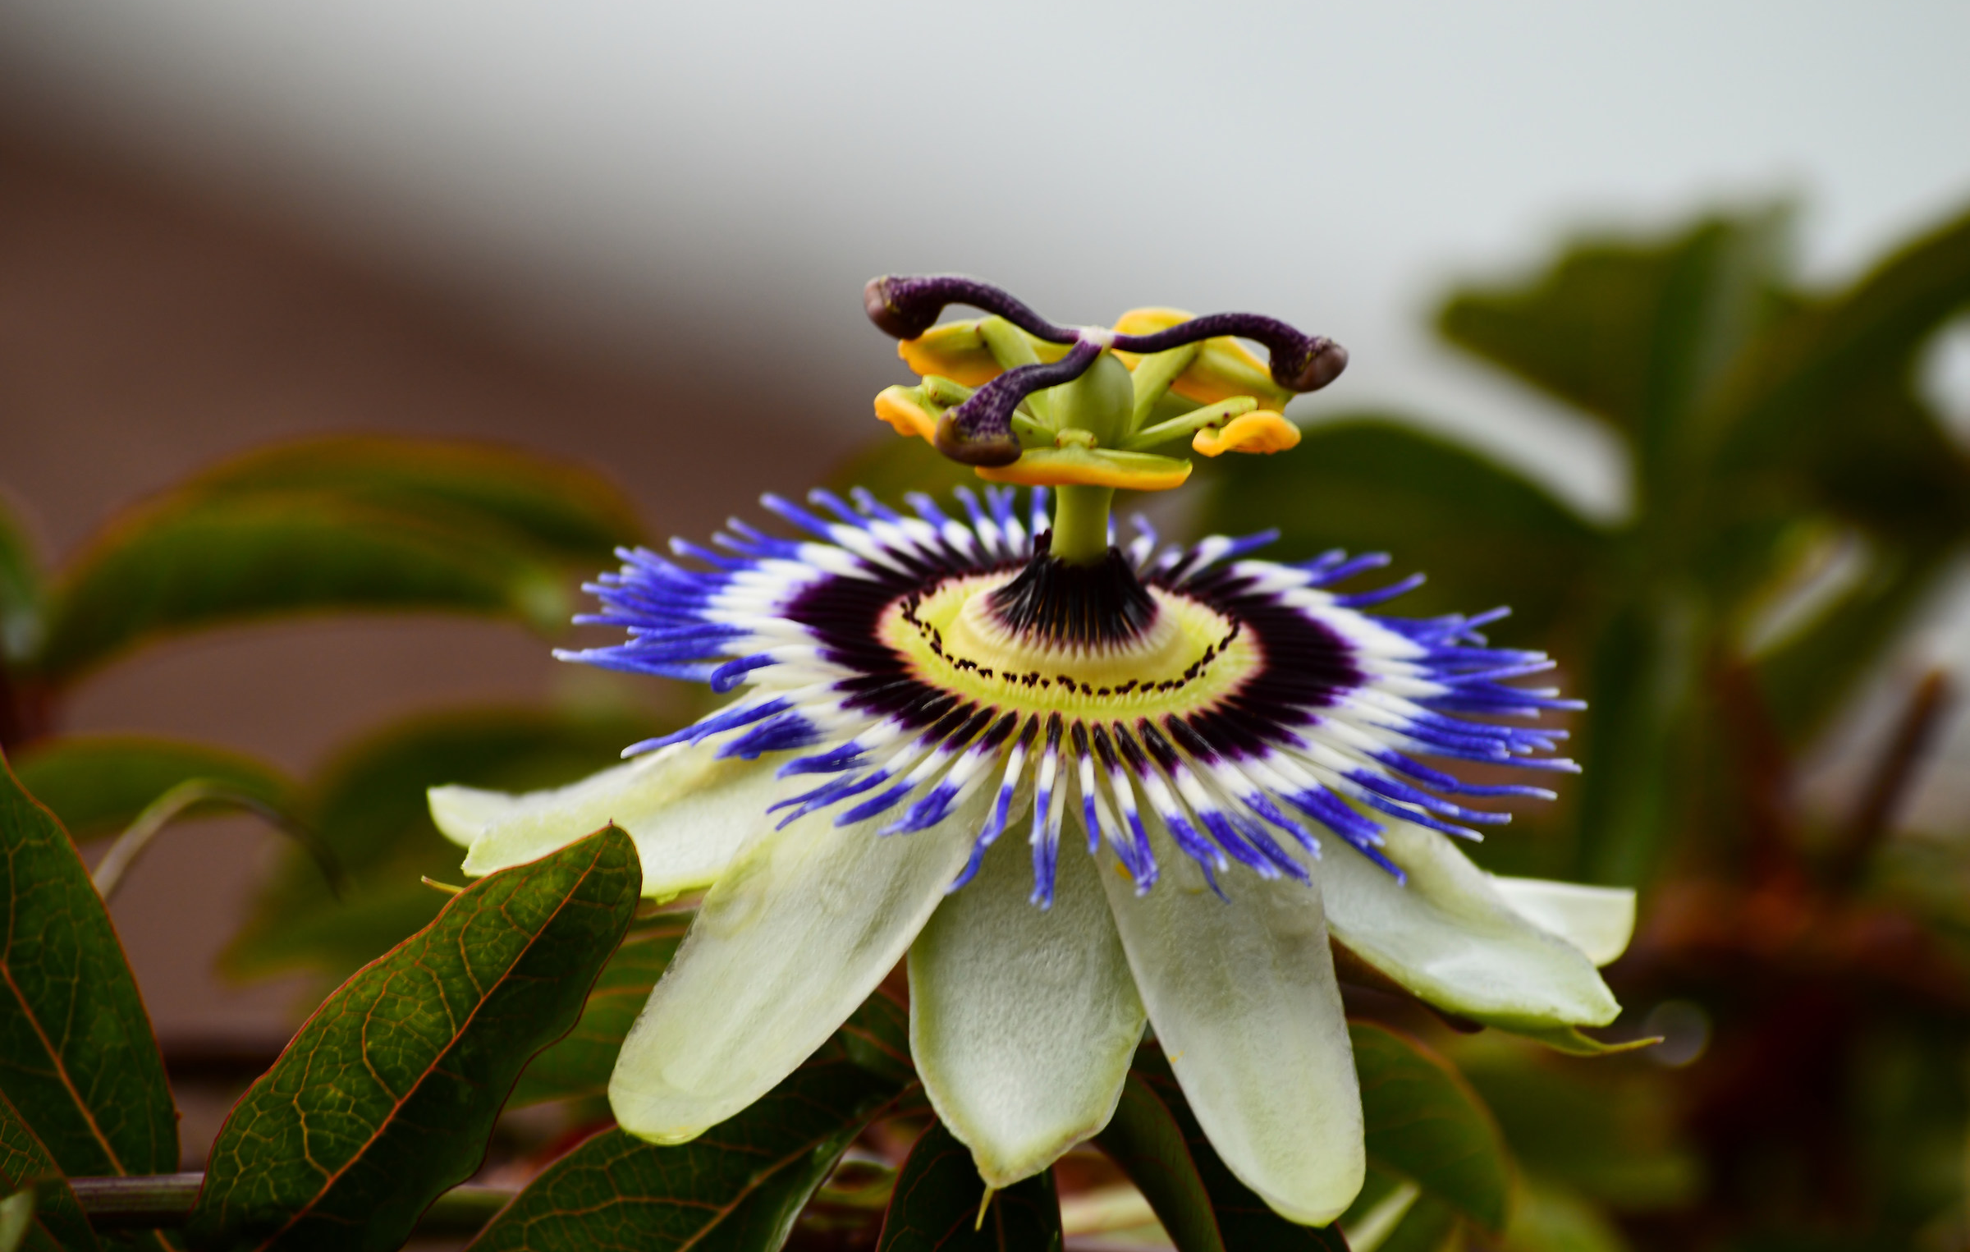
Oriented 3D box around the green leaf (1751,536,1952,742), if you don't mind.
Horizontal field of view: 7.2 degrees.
[{"bbox_3d":[0.068,0.001,1.220,0.018,0.007,0.009,-40,39,-4],"label":"green leaf"}]

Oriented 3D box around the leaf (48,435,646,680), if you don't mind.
[{"bbox_3d":[-0.049,-0.005,1.190,0.046,0.011,0.018,-7,30,0],"label":"leaf"}]

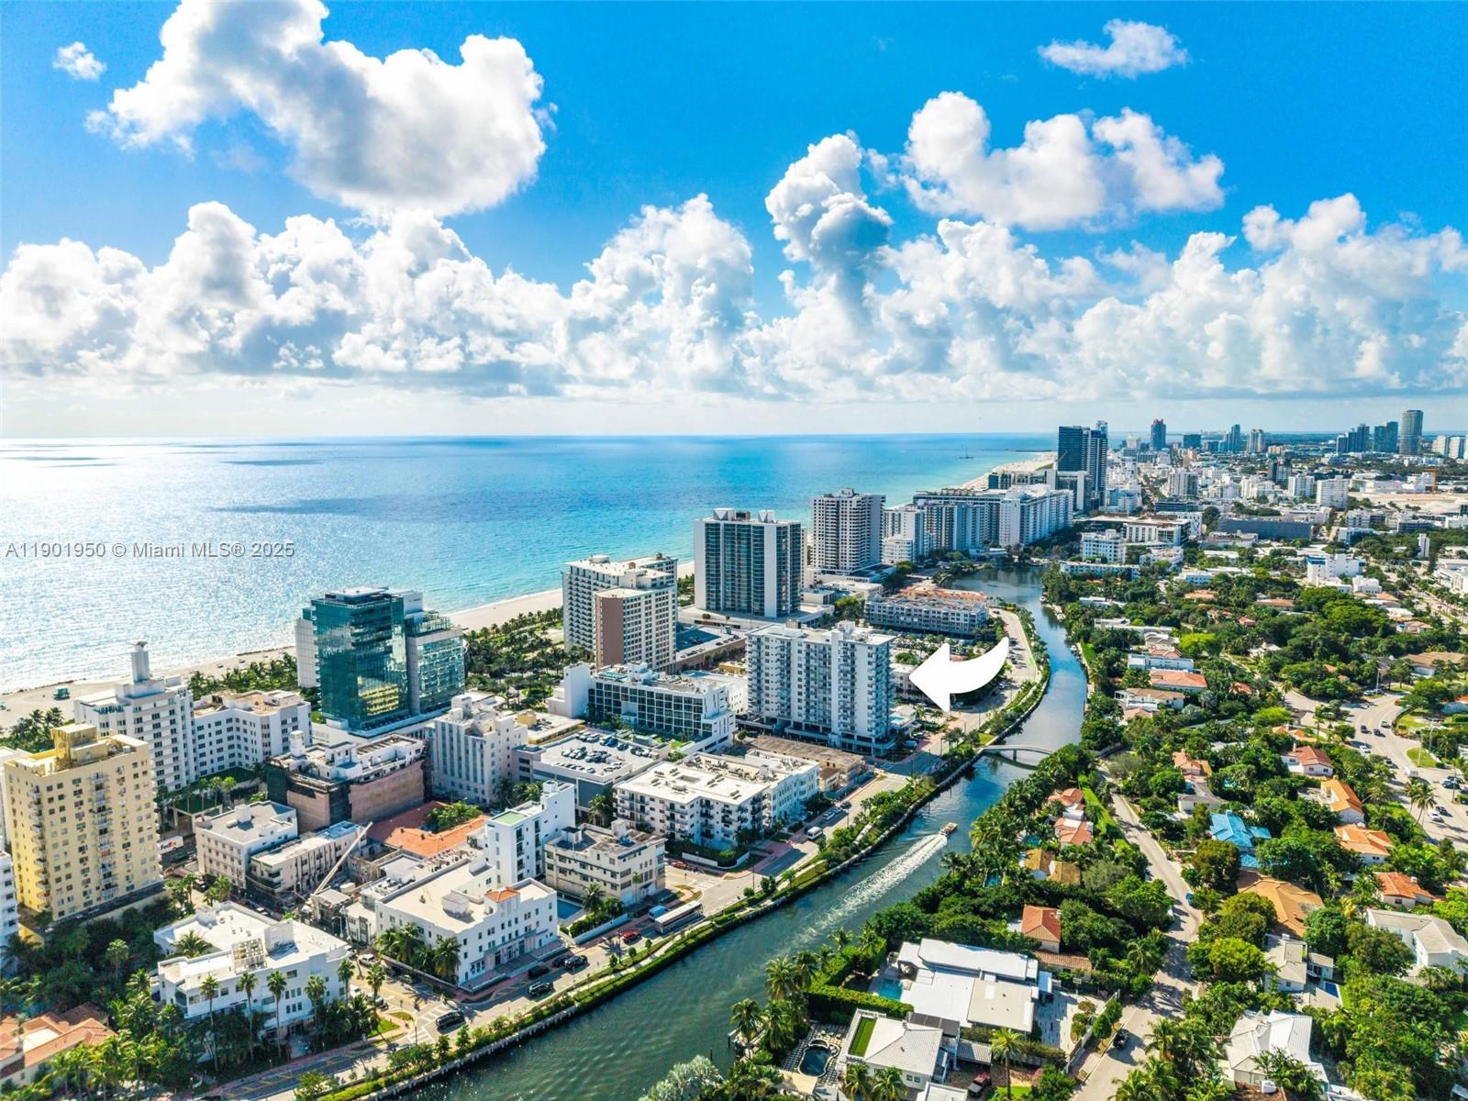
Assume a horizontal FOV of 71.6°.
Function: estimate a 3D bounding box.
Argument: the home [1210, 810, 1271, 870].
[{"bbox_3d":[137.650,78.230,274.880,15.000,6.600,26.000,2,7,19],"label":"home"}]

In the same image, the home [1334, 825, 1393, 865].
[{"bbox_3d":[169.120,78.990,272.790,11.500,5.500,15.000,2,7,18],"label":"home"}]

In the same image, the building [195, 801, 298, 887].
[{"bbox_3d":[-130.030,79.560,274.870,20.190,14.000,17.320,4,8,34],"label":"building"}]

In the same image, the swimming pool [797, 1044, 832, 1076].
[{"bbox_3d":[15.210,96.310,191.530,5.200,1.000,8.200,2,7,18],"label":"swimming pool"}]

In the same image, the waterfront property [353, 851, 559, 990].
[{"bbox_3d":[-61.770,84.070,235.800,30.460,13.800,27.490,5,8,37],"label":"waterfront property"}]

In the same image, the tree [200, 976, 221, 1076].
[{"bbox_3d":[-92.660,84.510,181.000,3.600,18.200,3.600,0,7,0],"label":"tree"}]

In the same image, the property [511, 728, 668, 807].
[{"bbox_3d":[-44.550,70.940,325.540,41.620,13.000,35.610,4,8,31],"label":"property"}]

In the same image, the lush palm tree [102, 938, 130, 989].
[{"bbox_3d":[-125.790,84.830,207.360,5.000,11.620,5.000,0,7,0],"label":"lush palm tree"}]

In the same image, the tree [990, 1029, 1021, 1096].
[{"bbox_3d":[46.740,87.780,174.040,5.000,12.200,5.000,0,7,0],"label":"tree"}]

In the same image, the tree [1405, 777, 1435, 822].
[{"bbox_3d":[199.250,72.460,294.990,7.200,12.800,7.200,0,7,0],"label":"tree"}]

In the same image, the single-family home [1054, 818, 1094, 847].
[{"bbox_3d":[93.120,78.980,279.220,10.470,6.300,17.140,3,7,23],"label":"single-family home"}]

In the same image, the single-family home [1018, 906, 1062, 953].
[{"bbox_3d":[66.780,84.230,223.930,8.800,7.300,13.500,2,7,16],"label":"single-family home"}]

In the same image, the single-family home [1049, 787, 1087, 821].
[{"bbox_3d":[99.390,74.890,304.260,11.000,6.600,12.000,2,7,19],"label":"single-family home"}]

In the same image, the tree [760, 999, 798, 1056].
[{"bbox_3d":[8.650,87.520,187.220,6.500,10.000,6.500,0,7,0],"label":"tree"}]

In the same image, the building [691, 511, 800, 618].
[{"bbox_3d":[8.490,9.440,615.050,59.420,64.000,26.400,5,8,36],"label":"building"}]

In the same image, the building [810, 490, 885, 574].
[{"bbox_3d":[91.570,-15.280,822.590,36.920,65.500,52.110,4,8,32],"label":"building"}]

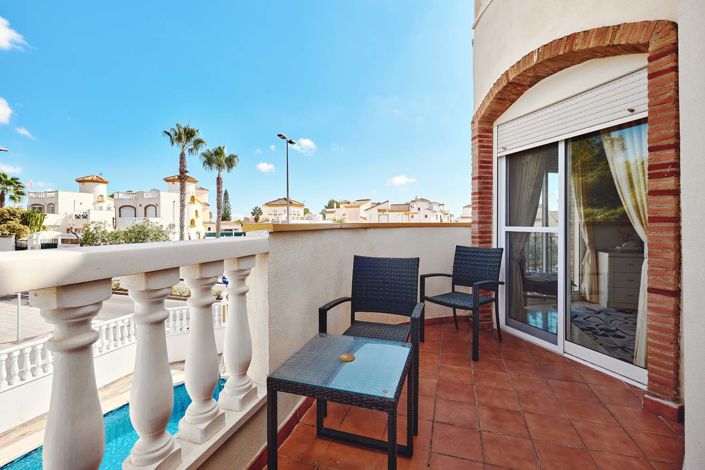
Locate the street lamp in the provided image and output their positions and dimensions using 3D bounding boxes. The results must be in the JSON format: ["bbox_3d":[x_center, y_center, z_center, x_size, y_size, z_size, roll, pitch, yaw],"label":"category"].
[{"bbox_3d":[-3.791,-1.286,16.983,0.400,8.762,1.900,0,1,19],"label":"street lamp"}]

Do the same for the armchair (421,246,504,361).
[{"bbox_3d":[1.058,0.573,2.805,0.630,0.910,0.575,-1,1,-41],"label":"armchair"}]

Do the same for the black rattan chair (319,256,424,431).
[{"bbox_3d":[0.172,0.587,1.892,0.575,0.910,0.630,0,1,18],"label":"black rattan chair"}]

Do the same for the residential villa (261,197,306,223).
[{"bbox_3d":[-14.460,-3.613,61.953,7.400,8.566,7.400,0,1,20],"label":"residential villa"}]

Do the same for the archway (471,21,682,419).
[{"bbox_3d":[1.669,-0.267,2.446,0.250,2.600,1.618,0,1,-20],"label":"archway"}]

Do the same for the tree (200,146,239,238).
[{"bbox_3d":[-9.057,-1.485,19.980,2.400,9.070,2.400,0,1,-24],"label":"tree"}]

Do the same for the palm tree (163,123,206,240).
[{"bbox_3d":[-10.040,-1.805,17.475,2.350,9.785,2.350,0,1,-30],"label":"palm tree"}]

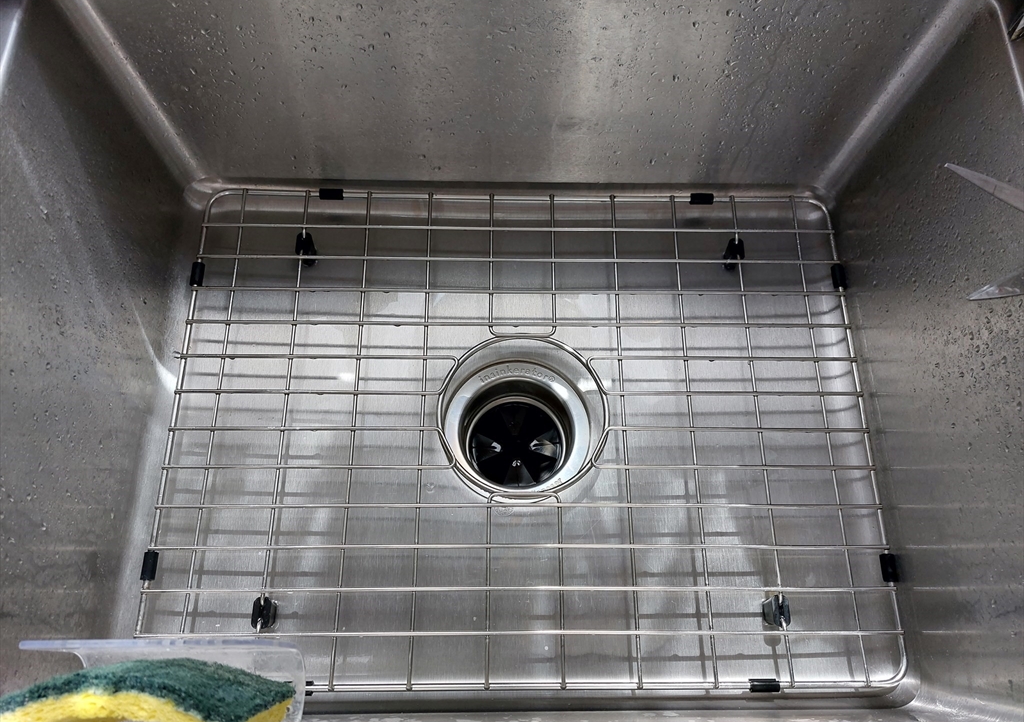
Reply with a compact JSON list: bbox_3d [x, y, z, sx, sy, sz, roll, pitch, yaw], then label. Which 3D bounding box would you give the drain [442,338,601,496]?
[{"bbox_3d":[0.006,0.057,0.570,0.122,0.060,0.122,0,70,-1],"label":"drain"}]

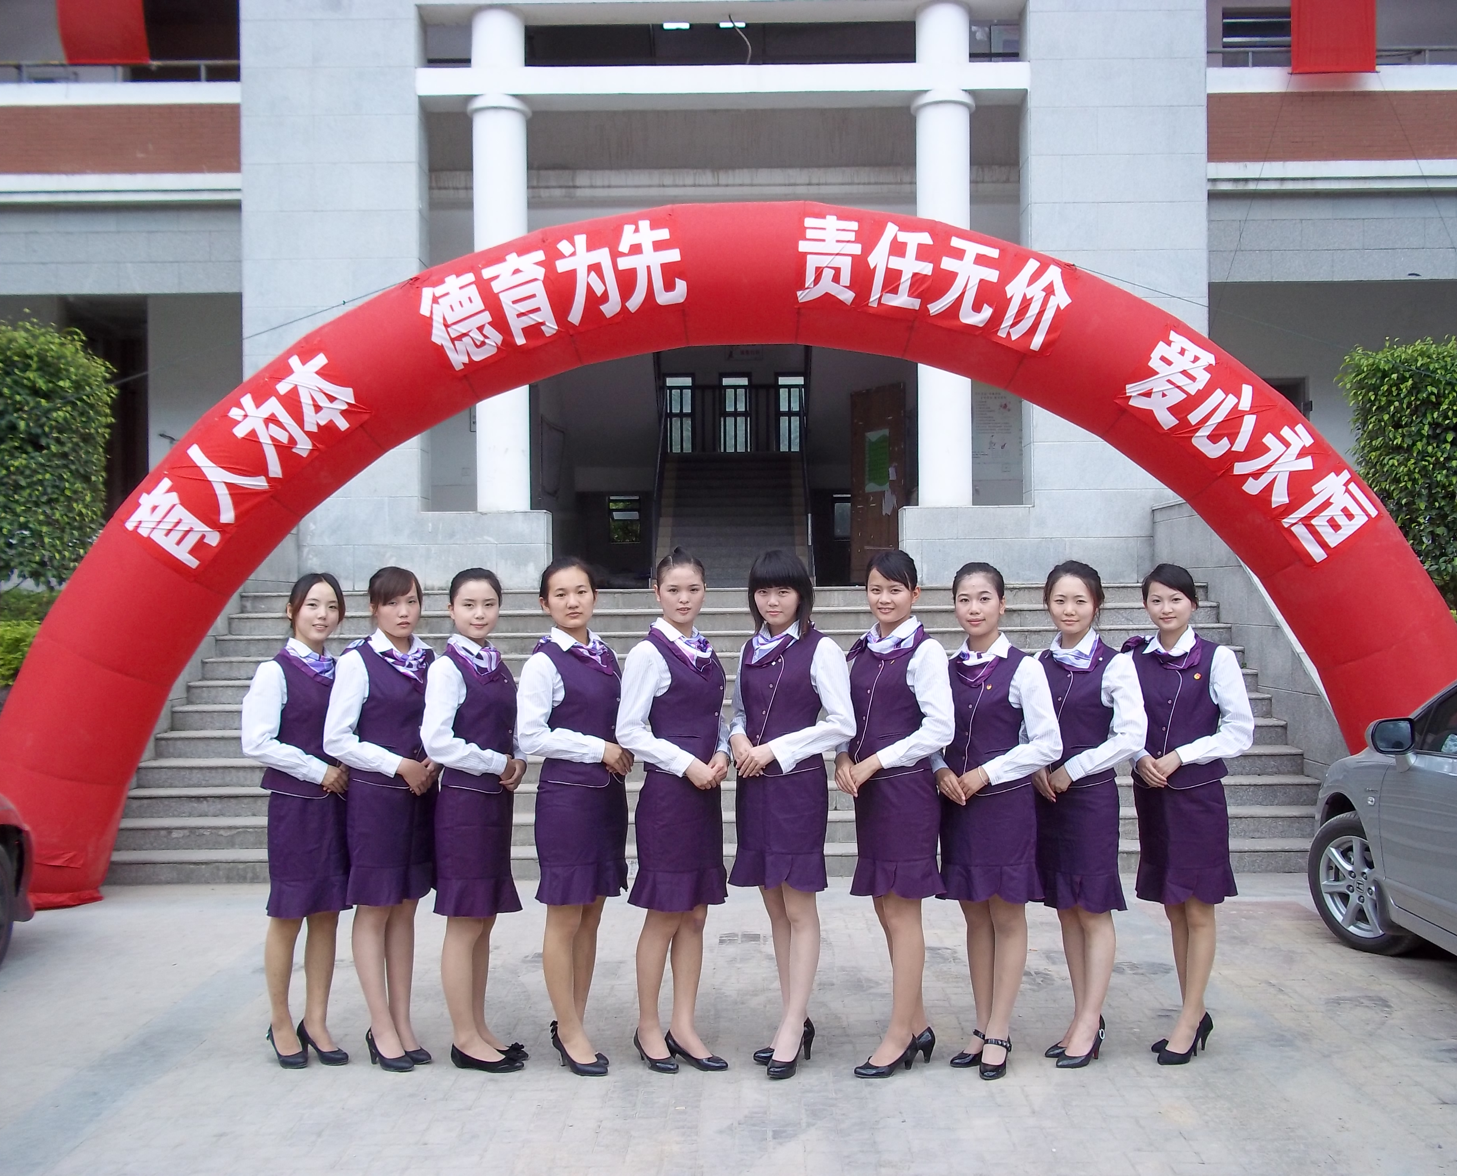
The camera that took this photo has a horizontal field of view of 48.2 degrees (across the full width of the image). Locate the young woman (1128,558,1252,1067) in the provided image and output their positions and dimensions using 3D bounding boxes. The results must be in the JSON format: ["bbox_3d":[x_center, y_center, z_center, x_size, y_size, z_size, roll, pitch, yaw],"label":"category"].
[{"bbox_3d":[1.545,0.751,5.552,0.450,1.674,0.320,-1,-1,44],"label":"young woman"}]

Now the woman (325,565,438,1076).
[{"bbox_3d":[-1.161,0.774,5.552,0.330,1.693,0.430,-1,-1,38],"label":"woman"}]

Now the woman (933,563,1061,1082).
[{"bbox_3d":[0.867,0.756,5.429,0.440,1.679,0.330,-1,-1,40],"label":"woman"}]

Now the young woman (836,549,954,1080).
[{"bbox_3d":[0.555,0.735,5.414,0.340,1.727,0.430,0,-1,-39],"label":"young woman"}]

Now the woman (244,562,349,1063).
[{"bbox_3d":[-1.462,0.784,5.631,0.330,1.682,0.420,-1,-1,38],"label":"woman"}]

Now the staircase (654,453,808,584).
[{"bbox_3d":[0.071,-1.006,23.091,2.052,2.128,3.943,-1,0,1],"label":"staircase"}]

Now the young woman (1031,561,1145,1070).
[{"bbox_3d":[1.177,0.730,5.340,0.450,1.641,0.330,-1,0,42],"label":"young woman"}]

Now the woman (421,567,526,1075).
[{"bbox_3d":[-0.838,0.751,5.360,0.330,1.635,0.450,-1,0,42],"label":"woman"}]

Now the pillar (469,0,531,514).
[{"bbox_3d":[-1.814,-2.632,13.050,0.490,4.039,0.490,-1,0,0],"label":"pillar"}]

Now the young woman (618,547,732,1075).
[{"bbox_3d":[-0.170,0.715,5.310,0.450,1.693,0.330,-1,0,-41],"label":"young woman"}]

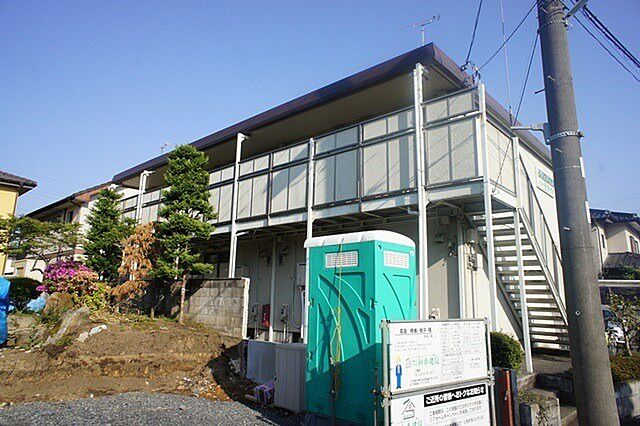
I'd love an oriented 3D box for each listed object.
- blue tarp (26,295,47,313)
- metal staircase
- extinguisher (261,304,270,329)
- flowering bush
[{"bbox_3d":[-6.848,2.186,10.300,0.420,0.420,0.360,9,-14,-32],"label":"blue tarp"},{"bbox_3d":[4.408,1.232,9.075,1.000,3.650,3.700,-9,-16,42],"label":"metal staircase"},{"bbox_3d":[-1.480,2.825,11.640,0.220,0.620,0.200,1,-12,0],"label":"extinguisher"},{"bbox_3d":[-6.378,1.700,10.900,1.300,0.930,1.150,8,-13,-29],"label":"flowering bush"}]

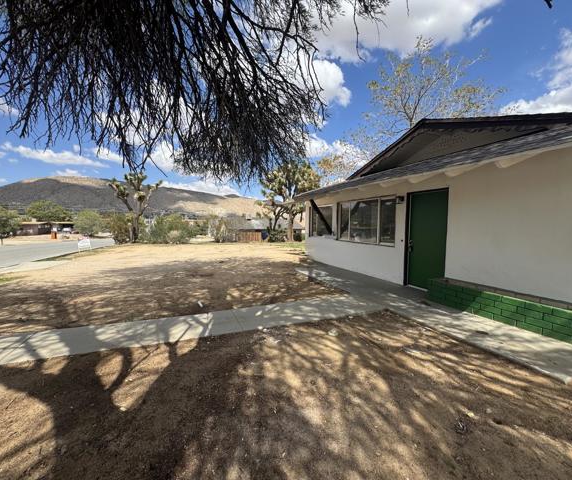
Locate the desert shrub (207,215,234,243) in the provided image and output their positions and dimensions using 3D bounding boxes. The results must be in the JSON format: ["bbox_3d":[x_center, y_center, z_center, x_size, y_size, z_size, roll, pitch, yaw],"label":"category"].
[{"bbox_3d":[-5.250,-0.850,20.800,2.200,2.050,2.100,0,3,0],"label":"desert shrub"}]

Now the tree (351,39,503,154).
[{"bbox_3d":[8.300,-5.500,15.200,9.000,12.200,8.600,0,3,0],"label":"tree"}]

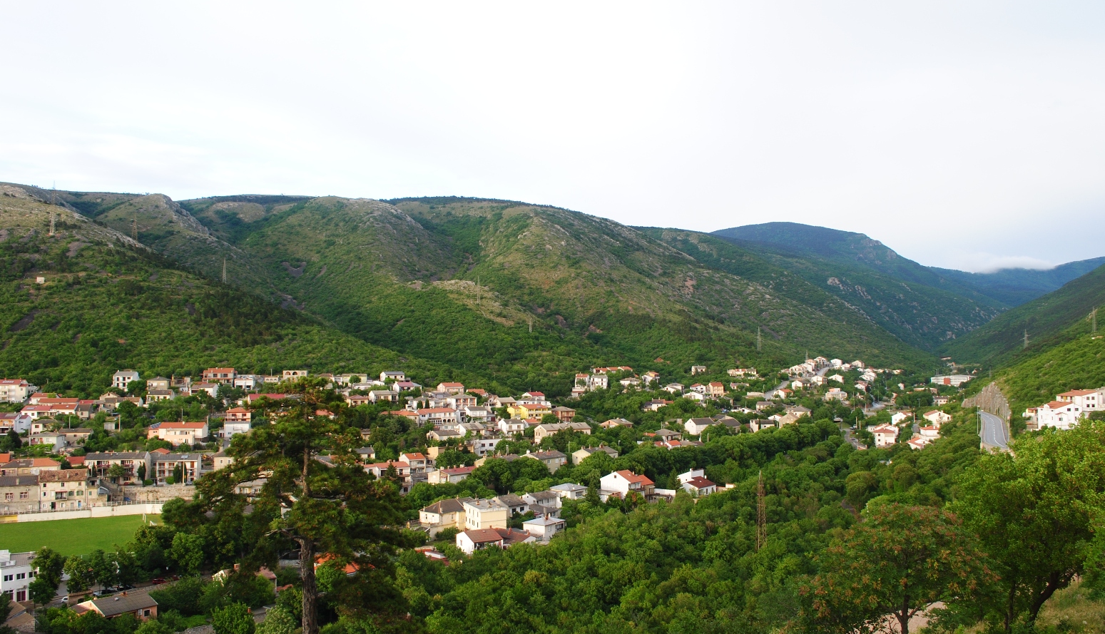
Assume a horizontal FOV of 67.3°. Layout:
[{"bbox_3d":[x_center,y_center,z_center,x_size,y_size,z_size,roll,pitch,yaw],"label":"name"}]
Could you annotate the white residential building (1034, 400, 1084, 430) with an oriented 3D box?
[{"bbox_3d":[171.250,33.550,280.000,11.000,9.700,8.000,0,-1,-12],"label":"white residential building"}]

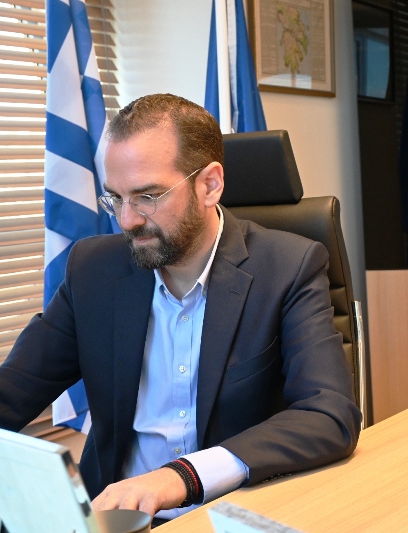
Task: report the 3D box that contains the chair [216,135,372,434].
[{"bbox_3d":[-0.029,0.408,1.572,0.660,1.230,0.680,-2,5,22],"label":"chair"}]

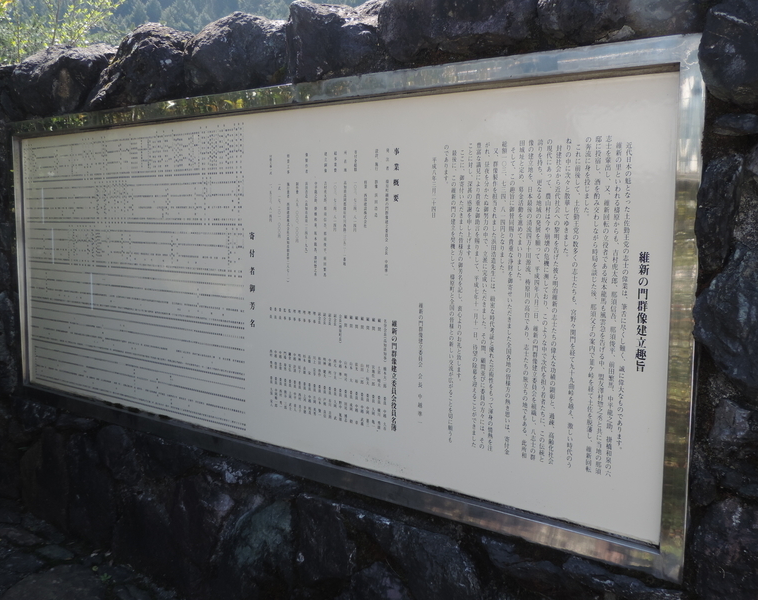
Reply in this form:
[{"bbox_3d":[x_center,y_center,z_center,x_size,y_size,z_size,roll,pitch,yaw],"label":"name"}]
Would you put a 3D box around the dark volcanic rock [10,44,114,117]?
[{"bbox_3d":[-1.452,-0.998,4.229,0.503,0.292,0.351,5,7,42],"label":"dark volcanic rock"}]

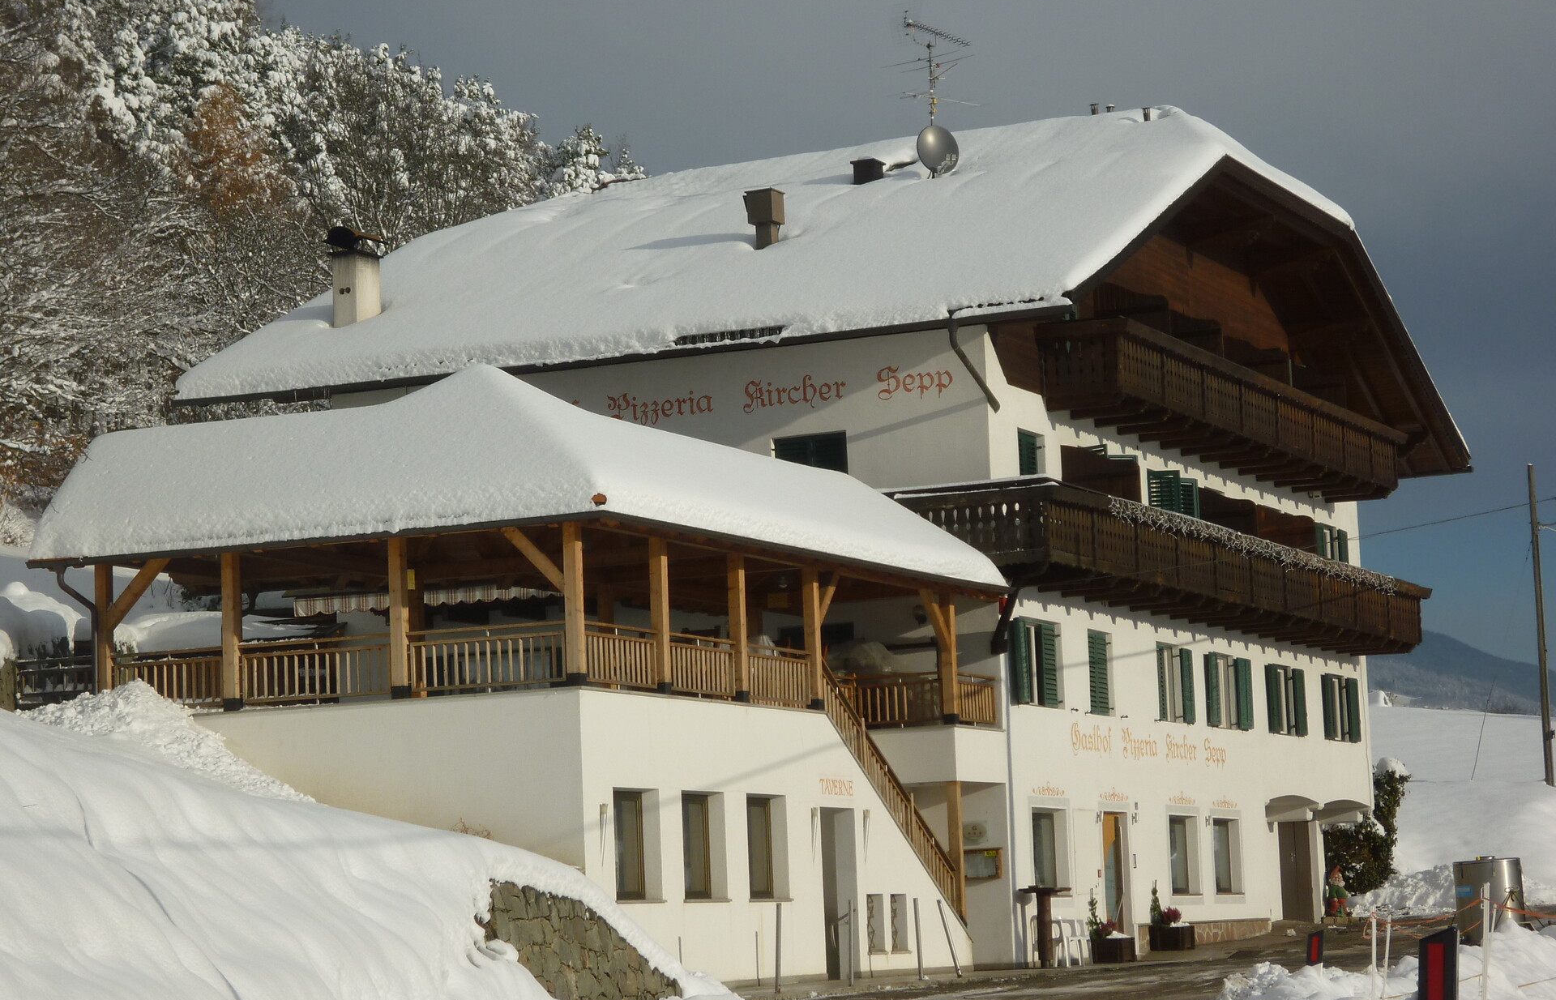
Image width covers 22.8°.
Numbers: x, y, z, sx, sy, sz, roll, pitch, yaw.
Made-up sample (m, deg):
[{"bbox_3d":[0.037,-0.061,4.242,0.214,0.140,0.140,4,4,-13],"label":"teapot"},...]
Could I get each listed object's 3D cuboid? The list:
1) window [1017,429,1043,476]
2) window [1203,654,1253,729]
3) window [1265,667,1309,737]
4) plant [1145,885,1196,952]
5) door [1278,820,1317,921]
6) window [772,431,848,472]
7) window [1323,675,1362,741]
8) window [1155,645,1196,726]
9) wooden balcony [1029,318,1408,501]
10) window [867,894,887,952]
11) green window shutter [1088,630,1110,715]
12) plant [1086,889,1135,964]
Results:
[{"bbox_3d":[3.739,-0.376,57.454,0.120,1.280,1.180,-5,-7,23],"label":"window"},{"bbox_3d":[7.548,3.238,64.881,0.198,1.265,2.453,-5,-7,23],"label":"window"},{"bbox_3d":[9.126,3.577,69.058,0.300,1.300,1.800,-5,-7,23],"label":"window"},{"bbox_3d":[6.167,6.556,60.772,0.560,1.060,0.620,-5,-7,23],"label":"plant"},{"bbox_3d":[9.241,6.575,69.154,0.120,1.950,2.100,-5,-7,23],"label":"door"},{"bbox_3d":[0.511,-0.308,56.971,1.180,1.280,0.120,-5,-7,23],"label":"window"},{"bbox_3d":[10.370,3.865,71.270,0.198,1.243,2.288,-5,-7,23],"label":"window"},{"bbox_3d":[6.399,2.972,62.282,0.198,1.276,1.738,-5,-7,23],"label":"window"},{"bbox_3d":[7.883,-1.288,64.968,1.320,1.265,16.445,-5,-7,23],"label":"wooden balcony"},{"bbox_3d":[1.224,5.490,49.977,0.165,0.770,0.627,-5,-7,23],"label":"window"},{"bbox_3d":[4.928,2.677,59.639,0.070,1.280,1.130,-5,-7,23],"label":"green window shutter"},{"bbox_3d":[4.930,6.336,57.444,0.495,1.089,0.715,-5,-7,23],"label":"plant"}]

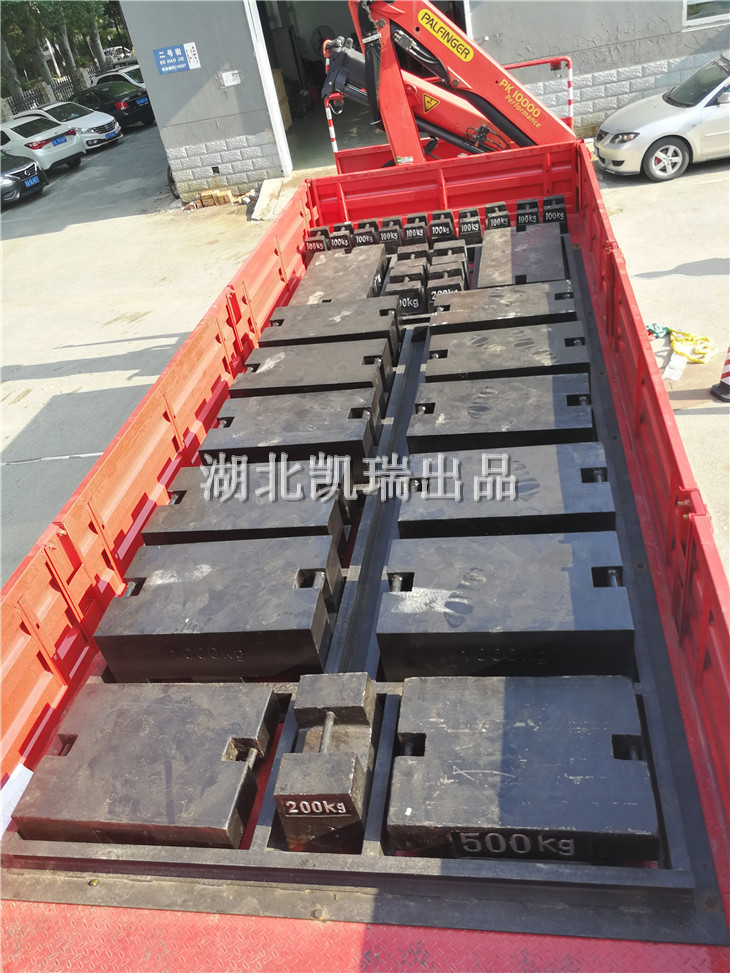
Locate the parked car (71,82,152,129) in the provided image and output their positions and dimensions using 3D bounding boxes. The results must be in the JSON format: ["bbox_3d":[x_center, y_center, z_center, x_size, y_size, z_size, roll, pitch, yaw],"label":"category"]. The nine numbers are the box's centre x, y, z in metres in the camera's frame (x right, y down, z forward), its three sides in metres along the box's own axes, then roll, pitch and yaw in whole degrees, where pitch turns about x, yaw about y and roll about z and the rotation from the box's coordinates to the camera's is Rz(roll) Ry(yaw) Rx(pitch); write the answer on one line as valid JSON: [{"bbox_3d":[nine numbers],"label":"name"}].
[{"bbox_3d":[-8.936,-13.108,26.227,4.750,1.480,1.820,21,47,37],"label":"parked car"}]

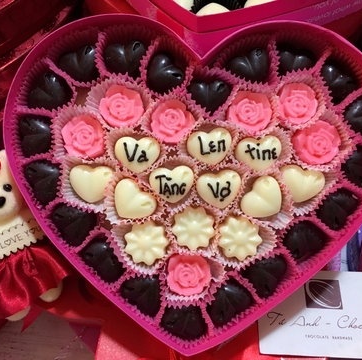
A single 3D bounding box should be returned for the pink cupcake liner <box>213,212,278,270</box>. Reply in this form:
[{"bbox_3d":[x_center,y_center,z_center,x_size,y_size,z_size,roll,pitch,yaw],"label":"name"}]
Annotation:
[{"bbox_3d":[0.038,0.037,0.244,0.037,0.018,0.036,0,83,1],"label":"pink cupcake liner"}]

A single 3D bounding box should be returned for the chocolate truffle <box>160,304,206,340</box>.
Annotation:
[{"bbox_3d":[0.003,0.087,0.250,0.028,0.015,0.026,12,87,3],"label":"chocolate truffle"}]

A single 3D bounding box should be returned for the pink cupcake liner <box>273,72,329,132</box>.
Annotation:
[{"bbox_3d":[0.074,-0.047,0.254,0.034,0.018,0.035,0,83,1],"label":"pink cupcake liner"}]

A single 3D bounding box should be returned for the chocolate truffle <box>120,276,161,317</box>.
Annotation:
[{"bbox_3d":[-0.025,0.071,0.243,0.027,0.015,0.028,-30,84,-3],"label":"chocolate truffle"}]

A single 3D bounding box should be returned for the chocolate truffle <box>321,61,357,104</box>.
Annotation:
[{"bbox_3d":[0.094,-0.058,0.242,0.025,0.015,0.026,-45,86,-4],"label":"chocolate truffle"}]

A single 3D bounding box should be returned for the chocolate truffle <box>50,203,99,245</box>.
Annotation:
[{"bbox_3d":[-0.068,0.028,0.257,0.026,0.015,0.028,-32,85,0],"label":"chocolate truffle"}]

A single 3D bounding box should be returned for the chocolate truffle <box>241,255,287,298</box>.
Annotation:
[{"bbox_3d":[0.052,0.059,0.243,0.027,0.015,0.028,45,86,5],"label":"chocolate truffle"}]

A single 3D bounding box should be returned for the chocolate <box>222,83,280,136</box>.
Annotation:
[{"bbox_3d":[0.045,-0.046,0.255,0.030,0.017,0.030,0,83,1],"label":"chocolate"}]

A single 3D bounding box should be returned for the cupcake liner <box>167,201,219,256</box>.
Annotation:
[{"bbox_3d":[0.007,0.028,0.232,0.029,0.018,0.030,0,84,0],"label":"cupcake liner"}]

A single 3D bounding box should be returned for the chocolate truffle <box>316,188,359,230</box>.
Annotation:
[{"bbox_3d":[0.098,0.018,0.248,0.028,0.015,0.027,-40,85,-4],"label":"chocolate truffle"}]

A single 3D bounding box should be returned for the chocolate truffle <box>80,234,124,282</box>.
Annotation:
[{"bbox_3d":[-0.049,0.049,0.246,0.027,0.015,0.028,-40,85,-4],"label":"chocolate truffle"}]

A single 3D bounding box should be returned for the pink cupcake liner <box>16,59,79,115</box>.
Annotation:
[{"bbox_3d":[-0.084,-0.058,0.262,0.038,0.018,0.035,0,86,3],"label":"pink cupcake liner"}]

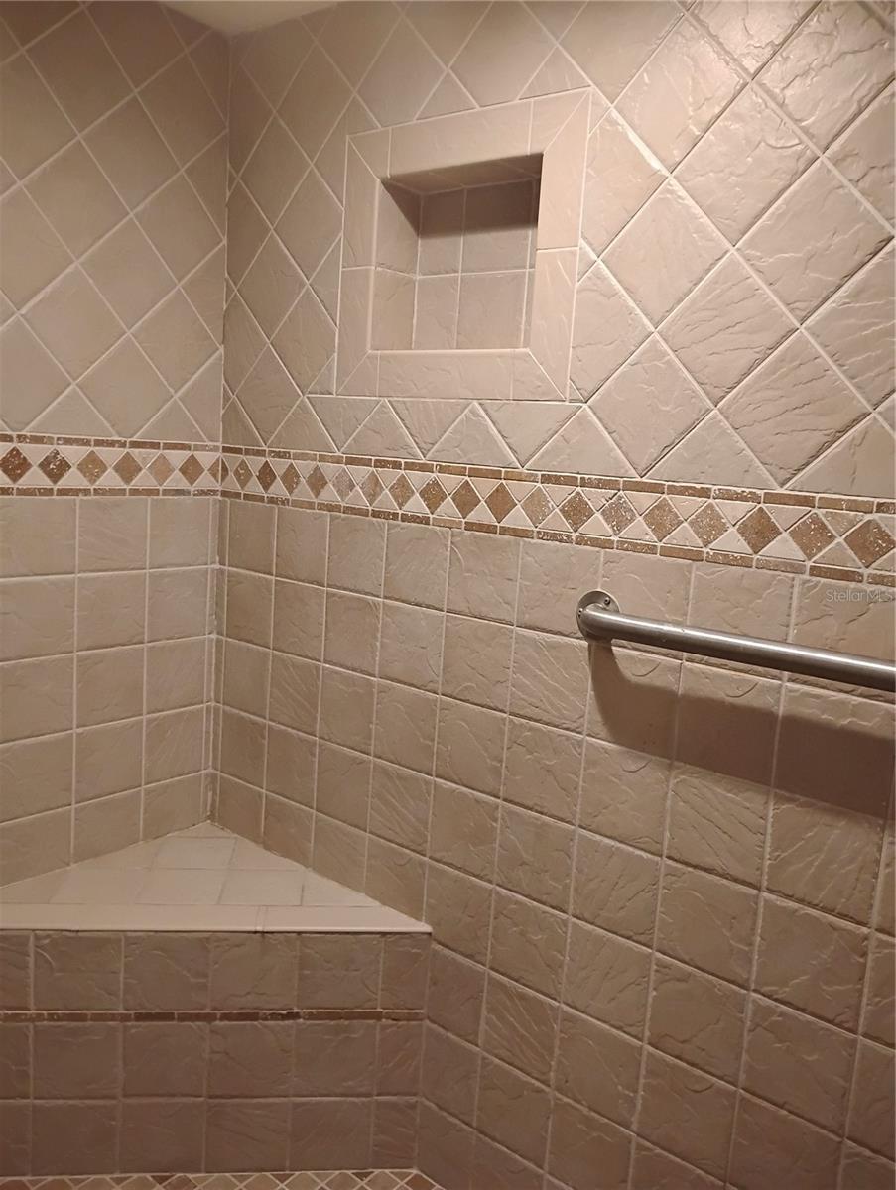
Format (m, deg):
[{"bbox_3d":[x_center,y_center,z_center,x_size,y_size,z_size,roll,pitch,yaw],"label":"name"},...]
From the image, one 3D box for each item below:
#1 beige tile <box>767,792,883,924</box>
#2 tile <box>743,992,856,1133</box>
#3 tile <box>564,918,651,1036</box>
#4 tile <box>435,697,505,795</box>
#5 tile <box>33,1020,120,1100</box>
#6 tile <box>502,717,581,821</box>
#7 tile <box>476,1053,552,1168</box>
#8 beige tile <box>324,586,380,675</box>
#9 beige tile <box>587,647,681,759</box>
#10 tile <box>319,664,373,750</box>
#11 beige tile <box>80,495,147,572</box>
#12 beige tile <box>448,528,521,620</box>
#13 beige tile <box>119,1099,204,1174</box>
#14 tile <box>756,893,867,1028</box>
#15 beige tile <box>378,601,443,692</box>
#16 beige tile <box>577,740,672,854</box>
[{"bbox_3d":[0.523,0.365,1.341,0.150,0.150,0.010,11,11,39],"label":"beige tile"},{"bbox_3d":[0.501,0.676,1.386,0.150,0.150,0.010,11,11,39],"label":"tile"},{"bbox_3d":[0.260,0.631,1.582,0.150,0.150,0.010,11,11,39],"label":"tile"},{"bbox_3d":[0.041,0.276,1.733,0.150,0.150,0.010,11,11,39],"label":"tile"},{"bbox_3d":[-0.675,0.847,1.757,0.151,0.151,0.012,3,8,-7],"label":"tile"},{"bbox_3d":[0.163,0.297,1.640,0.150,0.150,0.010,10,10,39],"label":"tile"},{"bbox_3d":[0.121,0.912,1.713,0.151,0.151,0.012,10,11,39],"label":"tile"},{"bbox_3d":[-0.185,0.075,1.894,0.151,0.151,0.012,10,11,39],"label":"beige tile"},{"bbox_3d":[0.292,0.163,1.505,0.151,0.151,0.012,10,11,39],"label":"beige tile"},{"bbox_3d":[-0.201,0.231,1.929,0.150,0.150,0.010,11,11,39],"label":"tile"},{"bbox_3d":[-0.674,-0.120,1.939,0.010,0.150,0.150,10,10,39],"label":"beige tile"},{"bbox_3d":[0.064,-0.035,1.677,0.151,0.151,0.012,10,11,39],"label":"beige tile"},{"bbox_3d":[-0.541,1.026,1.830,0.150,0.147,0.010,3,8,-7],"label":"beige tile"},{"bbox_3d":[0.514,0.520,1.369,0.150,0.150,0.010,10,10,39],"label":"tile"},{"bbox_3d":[-0.067,0.098,1.813,0.150,0.150,0.010,10,10,39],"label":"beige tile"},{"bbox_3d":[0.281,0.321,1.537,0.150,0.150,0.010,11,11,39],"label":"beige tile"}]

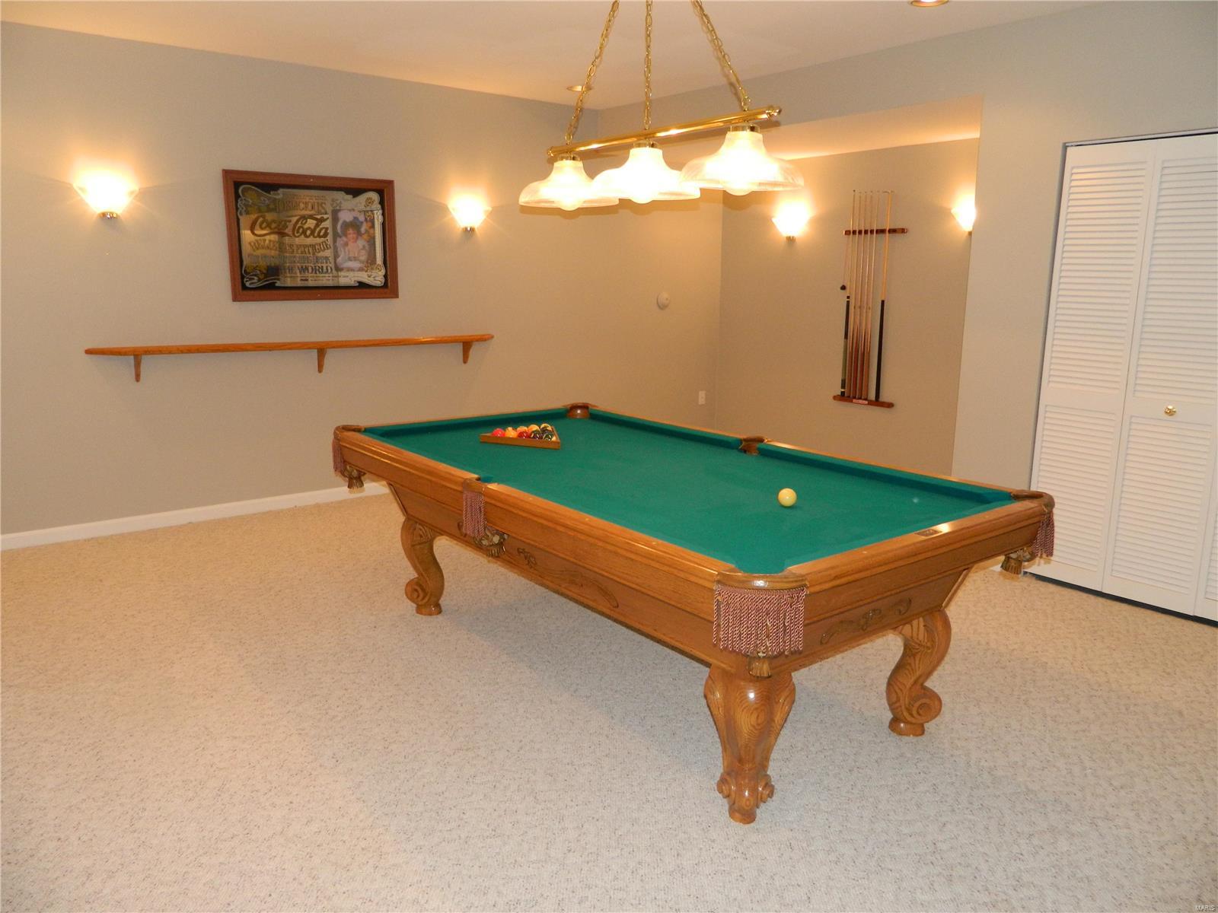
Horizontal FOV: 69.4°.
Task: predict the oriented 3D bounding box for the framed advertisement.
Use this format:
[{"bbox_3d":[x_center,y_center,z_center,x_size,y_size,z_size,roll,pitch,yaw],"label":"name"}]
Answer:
[{"bbox_3d":[-1.799,-1.342,5.413,1.043,0.744,0.032,-8,14,-37],"label":"framed advertisement"}]

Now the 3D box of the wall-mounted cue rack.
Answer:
[{"bbox_3d":[1.869,-1.133,6.342,0.085,1.520,0.500,-8,14,-37],"label":"wall-mounted cue rack"}]

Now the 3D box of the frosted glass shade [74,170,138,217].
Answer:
[{"bbox_3d":[-2.649,-1.367,4.670,0.320,0.200,0.140,-8,14,-37],"label":"frosted glass shade"}]

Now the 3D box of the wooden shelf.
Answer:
[{"bbox_3d":[-1.793,-0.621,5.500,2.530,0.200,0.137,-8,14,-37],"label":"wooden shelf"}]

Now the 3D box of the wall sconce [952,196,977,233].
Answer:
[{"bbox_3d":[2.298,-1.536,5.648,0.140,0.200,0.320,-8,14,-37],"label":"wall sconce"}]

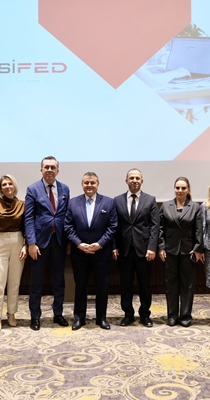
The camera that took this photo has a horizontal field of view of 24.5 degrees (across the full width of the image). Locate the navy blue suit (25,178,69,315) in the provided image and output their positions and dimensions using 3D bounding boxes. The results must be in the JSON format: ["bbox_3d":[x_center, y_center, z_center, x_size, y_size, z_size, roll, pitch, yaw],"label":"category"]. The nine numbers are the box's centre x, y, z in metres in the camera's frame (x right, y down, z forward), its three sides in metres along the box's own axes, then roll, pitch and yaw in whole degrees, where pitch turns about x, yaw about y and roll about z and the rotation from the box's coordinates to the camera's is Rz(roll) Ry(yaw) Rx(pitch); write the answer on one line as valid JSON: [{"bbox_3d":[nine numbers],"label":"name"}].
[{"bbox_3d":[-0.658,0.543,5.391,0.512,1.565,0.330,-1,1,-14],"label":"navy blue suit"}]

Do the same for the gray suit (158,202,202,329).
[{"bbox_3d":[0.866,0.698,5.474,0.492,1.431,0.300,0,1,10],"label":"gray suit"}]

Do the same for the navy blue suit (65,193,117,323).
[{"bbox_3d":[-0.154,0.645,5.405,0.581,1.458,0.360,0,1,-1],"label":"navy blue suit"}]

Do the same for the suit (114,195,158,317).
[{"bbox_3d":[0.355,0.620,5.480,0.521,1.455,0.310,0,1,5],"label":"suit"}]

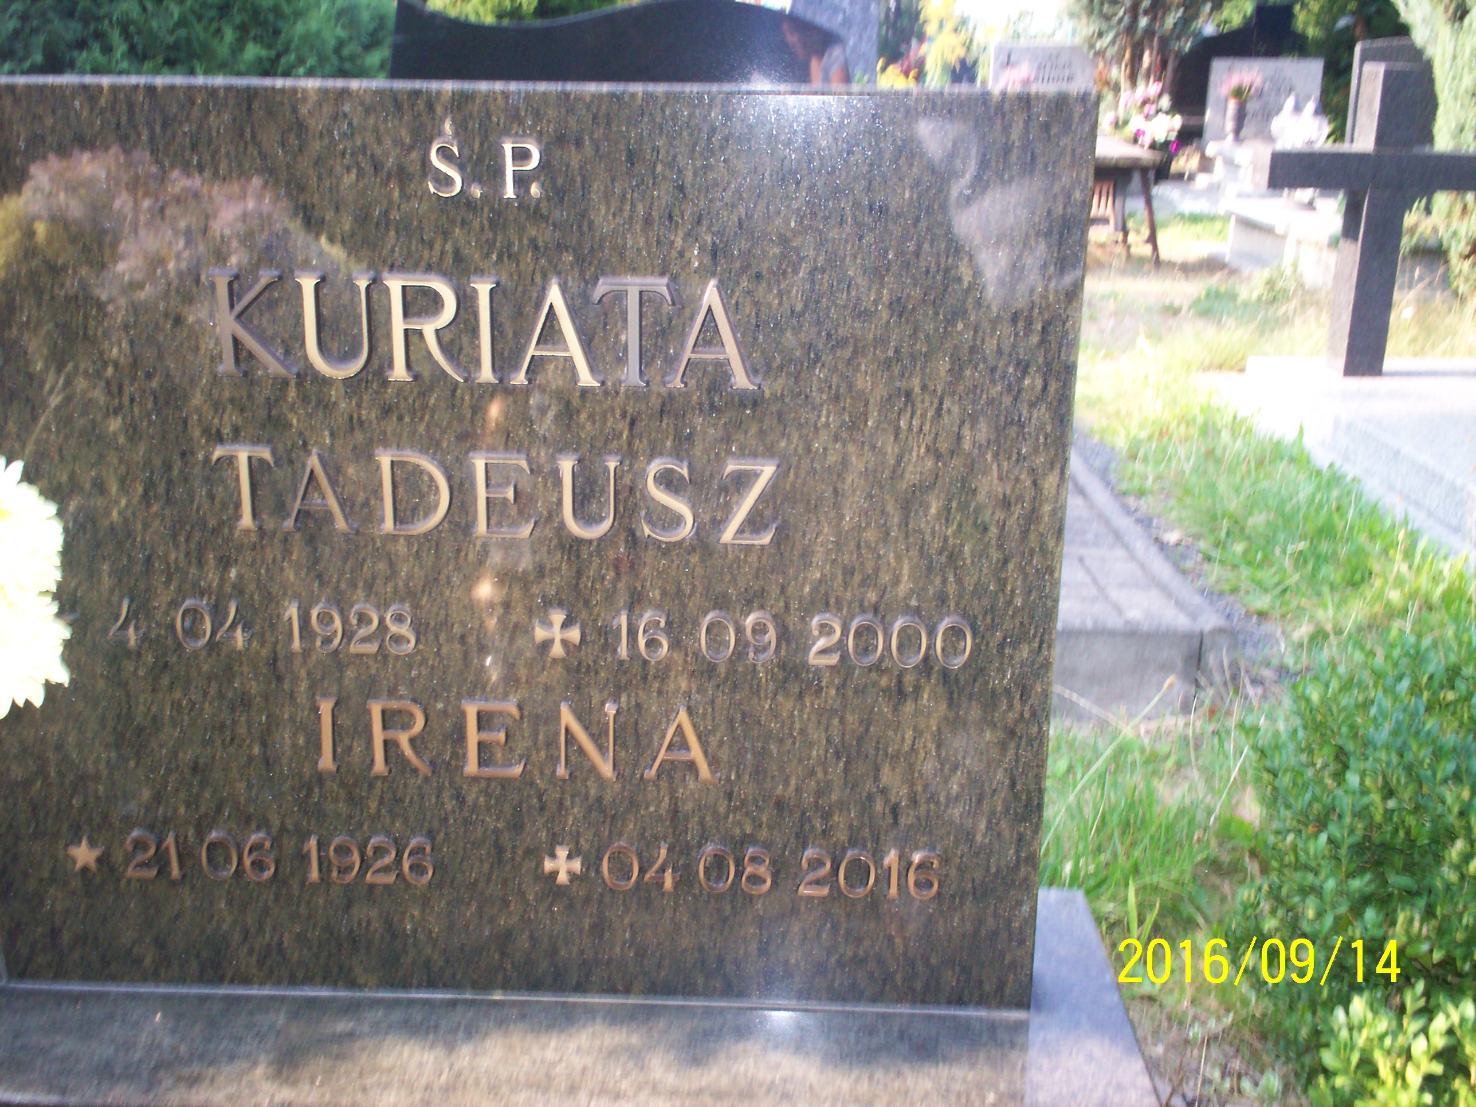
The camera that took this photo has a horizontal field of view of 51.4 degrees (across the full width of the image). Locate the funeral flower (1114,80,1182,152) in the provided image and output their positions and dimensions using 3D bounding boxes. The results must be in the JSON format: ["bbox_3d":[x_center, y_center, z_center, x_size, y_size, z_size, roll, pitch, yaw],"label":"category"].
[{"bbox_3d":[2.190,-2.319,8.200,0.370,0.370,0.320,5,19,14],"label":"funeral flower"}]

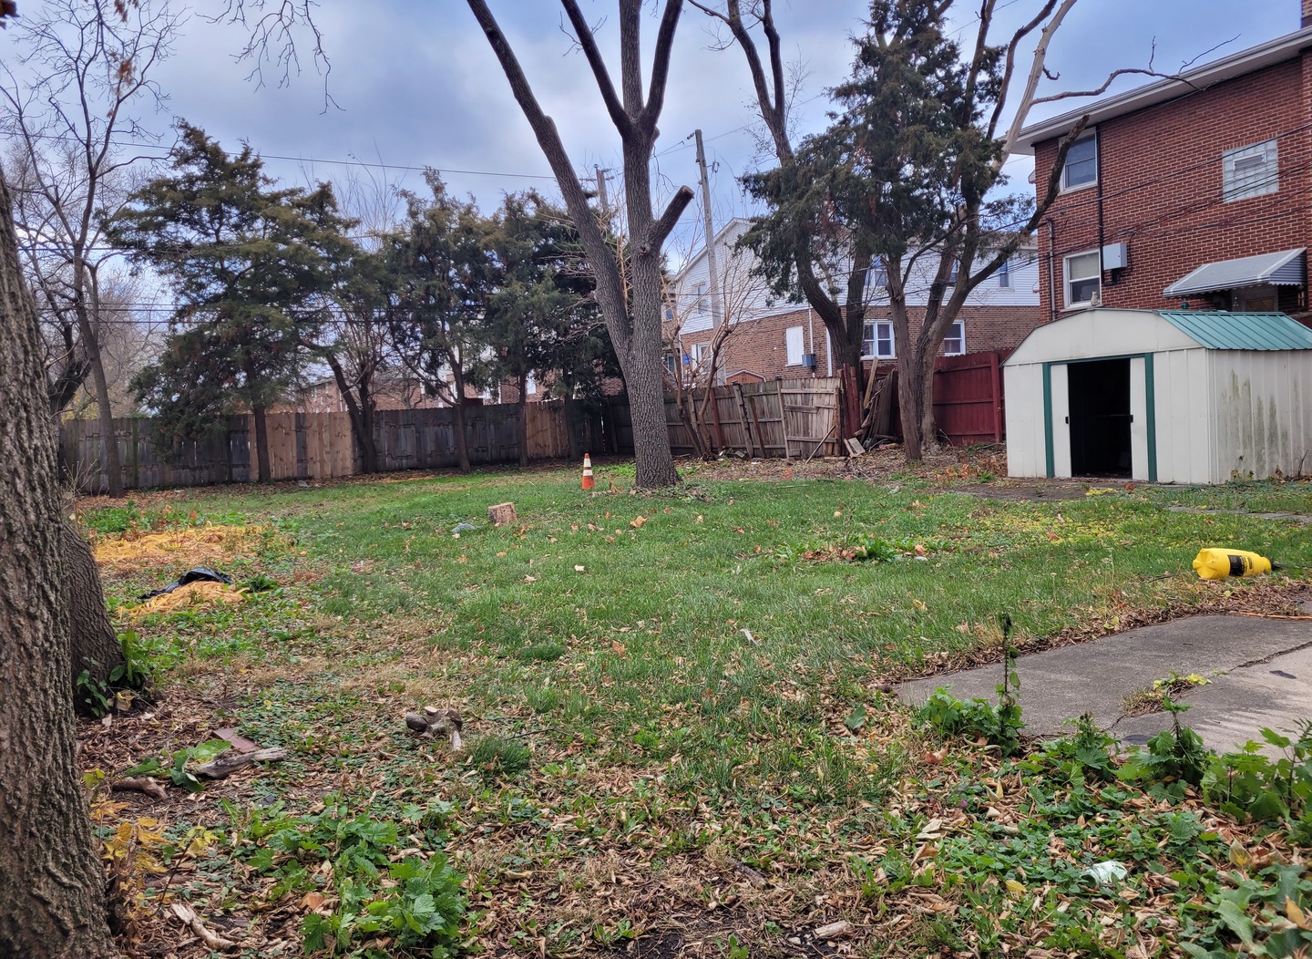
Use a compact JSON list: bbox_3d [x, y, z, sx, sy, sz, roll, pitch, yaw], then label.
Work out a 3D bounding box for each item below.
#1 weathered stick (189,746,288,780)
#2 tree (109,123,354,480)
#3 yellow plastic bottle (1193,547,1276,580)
[{"bbox_3d":[-1.403,0.951,3.348,0.305,0.055,0.070,-5,4,-25],"label":"weathered stick"},{"bbox_3d":[-12.057,-5.053,28.000,6.682,10.166,6.300,-4,3,-23],"label":"tree"},{"bbox_3d":[3.524,0.498,6.004,0.465,0.188,0.188,-1,-14,-17],"label":"yellow plastic bottle"}]

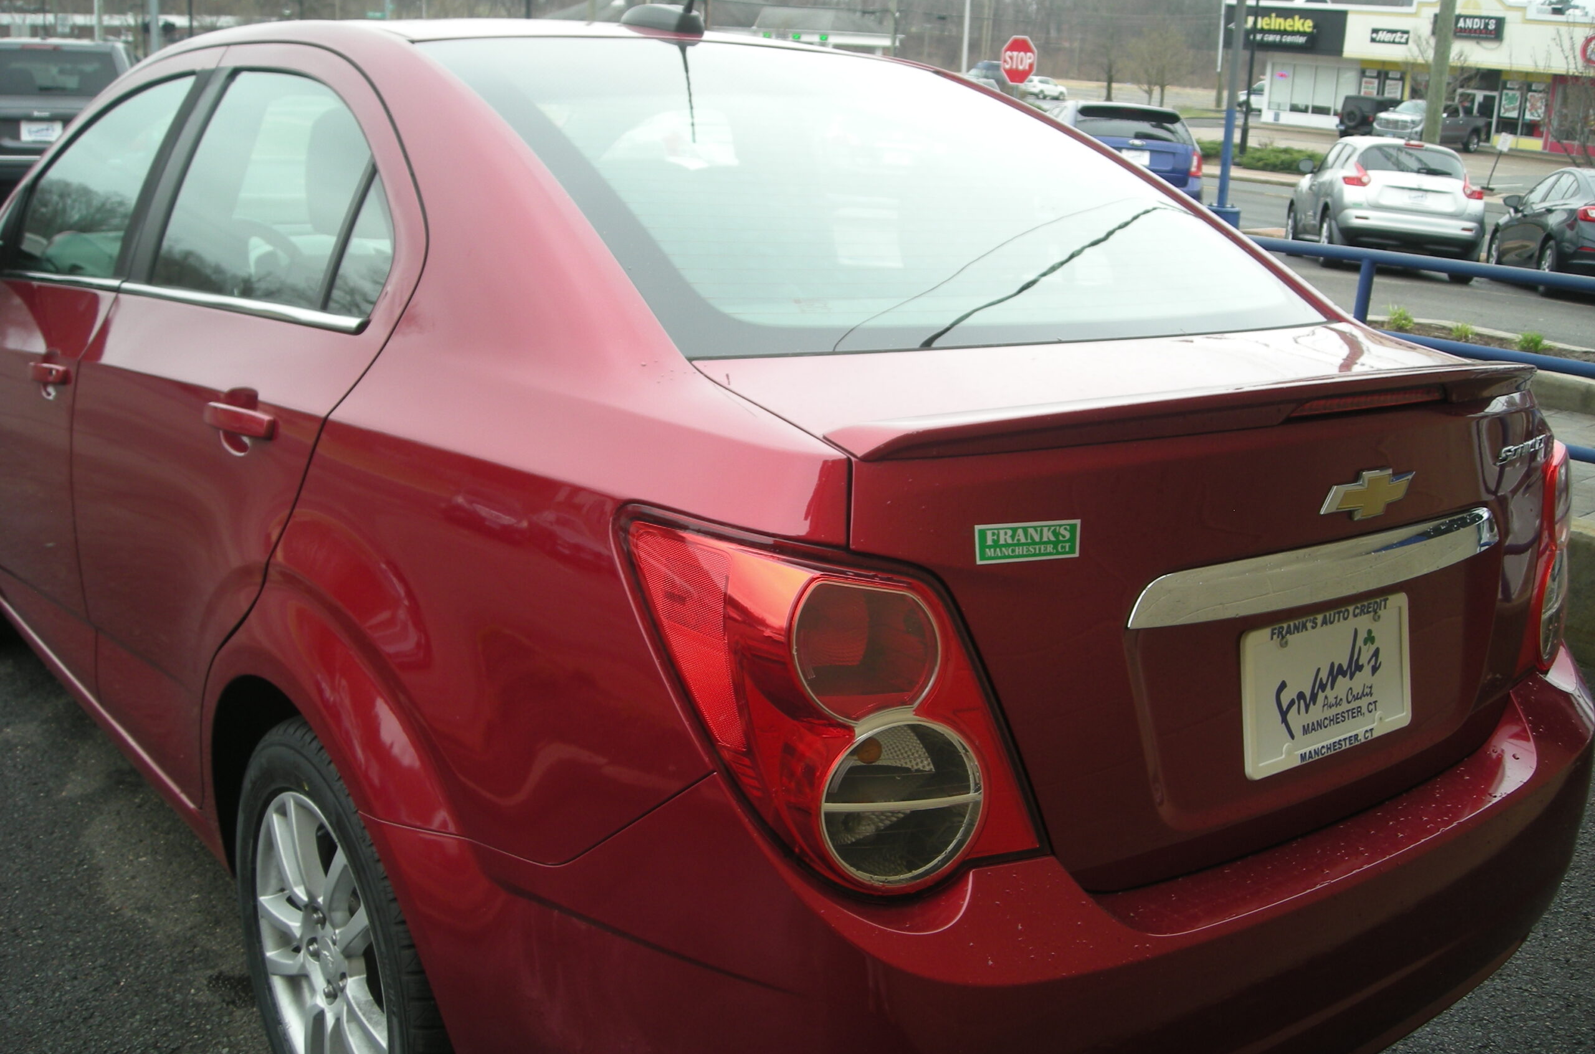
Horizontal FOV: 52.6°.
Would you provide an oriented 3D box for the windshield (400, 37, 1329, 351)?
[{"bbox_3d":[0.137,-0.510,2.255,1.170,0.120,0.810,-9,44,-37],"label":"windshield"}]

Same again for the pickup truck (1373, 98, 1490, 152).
[{"bbox_3d":[26.128,-16.571,66.500,5.890,1.920,2.060,-8,17,-37],"label":"pickup truck"}]

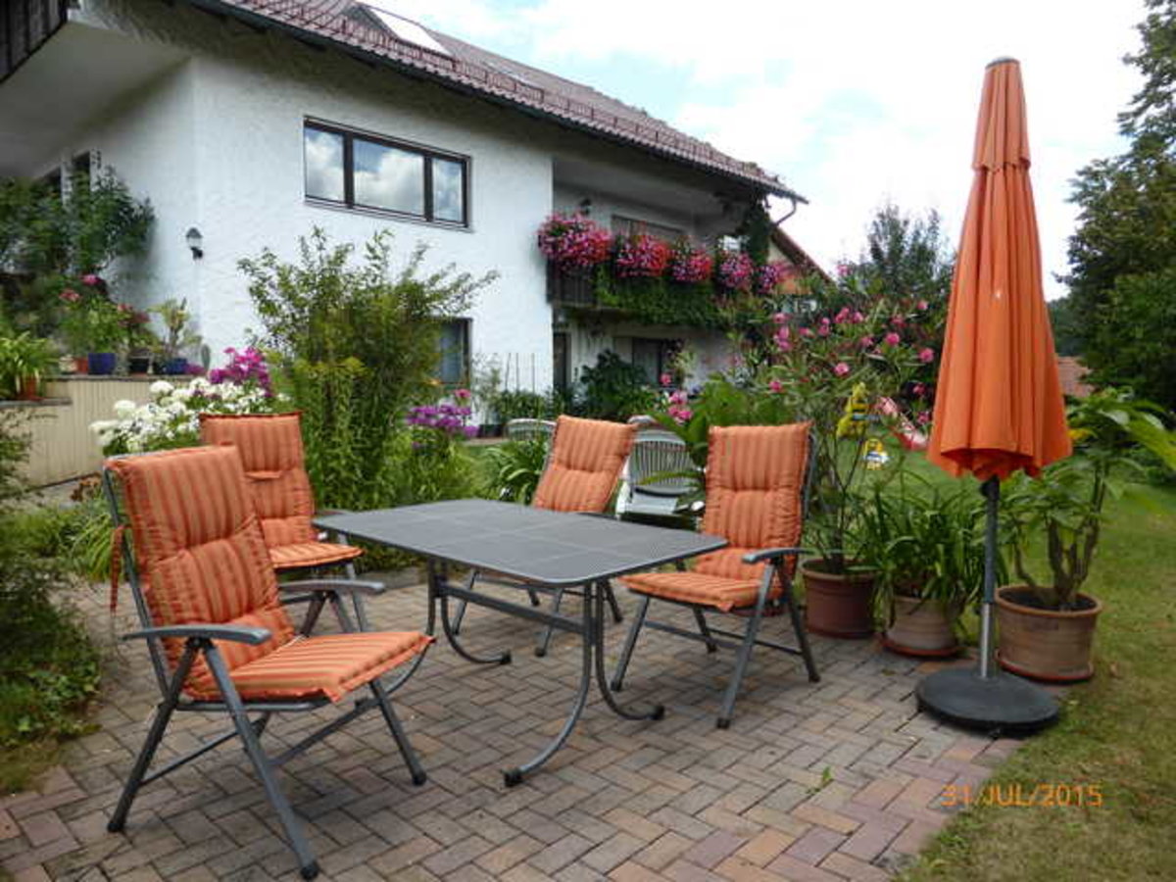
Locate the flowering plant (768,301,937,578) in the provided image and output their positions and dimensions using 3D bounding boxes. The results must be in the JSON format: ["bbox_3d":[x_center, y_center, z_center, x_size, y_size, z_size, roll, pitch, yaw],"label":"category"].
[{"bbox_3d":[1.399,-0.024,4.366,0.840,1.490,0.820,1,4,18],"label":"flowering plant"}]

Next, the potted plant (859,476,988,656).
[{"bbox_3d":[1.693,0.607,4.113,0.600,0.840,0.580,1,4,23],"label":"potted plant"}]

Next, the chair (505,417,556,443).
[{"bbox_3d":[-0.466,0.357,6.633,0.580,1.040,0.600,0,3,-4],"label":"chair"}]

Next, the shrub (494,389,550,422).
[{"bbox_3d":[-1.079,-0.394,13.300,0.880,0.650,0.750,0,3,-5],"label":"shrub"}]

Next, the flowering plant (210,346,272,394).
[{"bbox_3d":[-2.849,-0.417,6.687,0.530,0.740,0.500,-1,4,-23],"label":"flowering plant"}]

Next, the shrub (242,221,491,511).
[{"bbox_3d":[-1.857,-0.489,6.883,2.050,2.500,1.750,-1,4,-15],"label":"shrub"}]

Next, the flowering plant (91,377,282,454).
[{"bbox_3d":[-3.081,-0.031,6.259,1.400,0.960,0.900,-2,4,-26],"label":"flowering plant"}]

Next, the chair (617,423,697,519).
[{"bbox_3d":[0.530,0.385,6.084,0.600,1.050,0.640,0,3,5],"label":"chair"}]

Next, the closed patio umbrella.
[{"bbox_3d":[1.621,-0.203,3.254,0.520,2.560,0.520,2,4,26],"label":"closed patio umbrella"}]

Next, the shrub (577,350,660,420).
[{"bbox_3d":[0.512,-0.810,13.977,1.400,1.400,1.300,0,3,2],"label":"shrub"}]

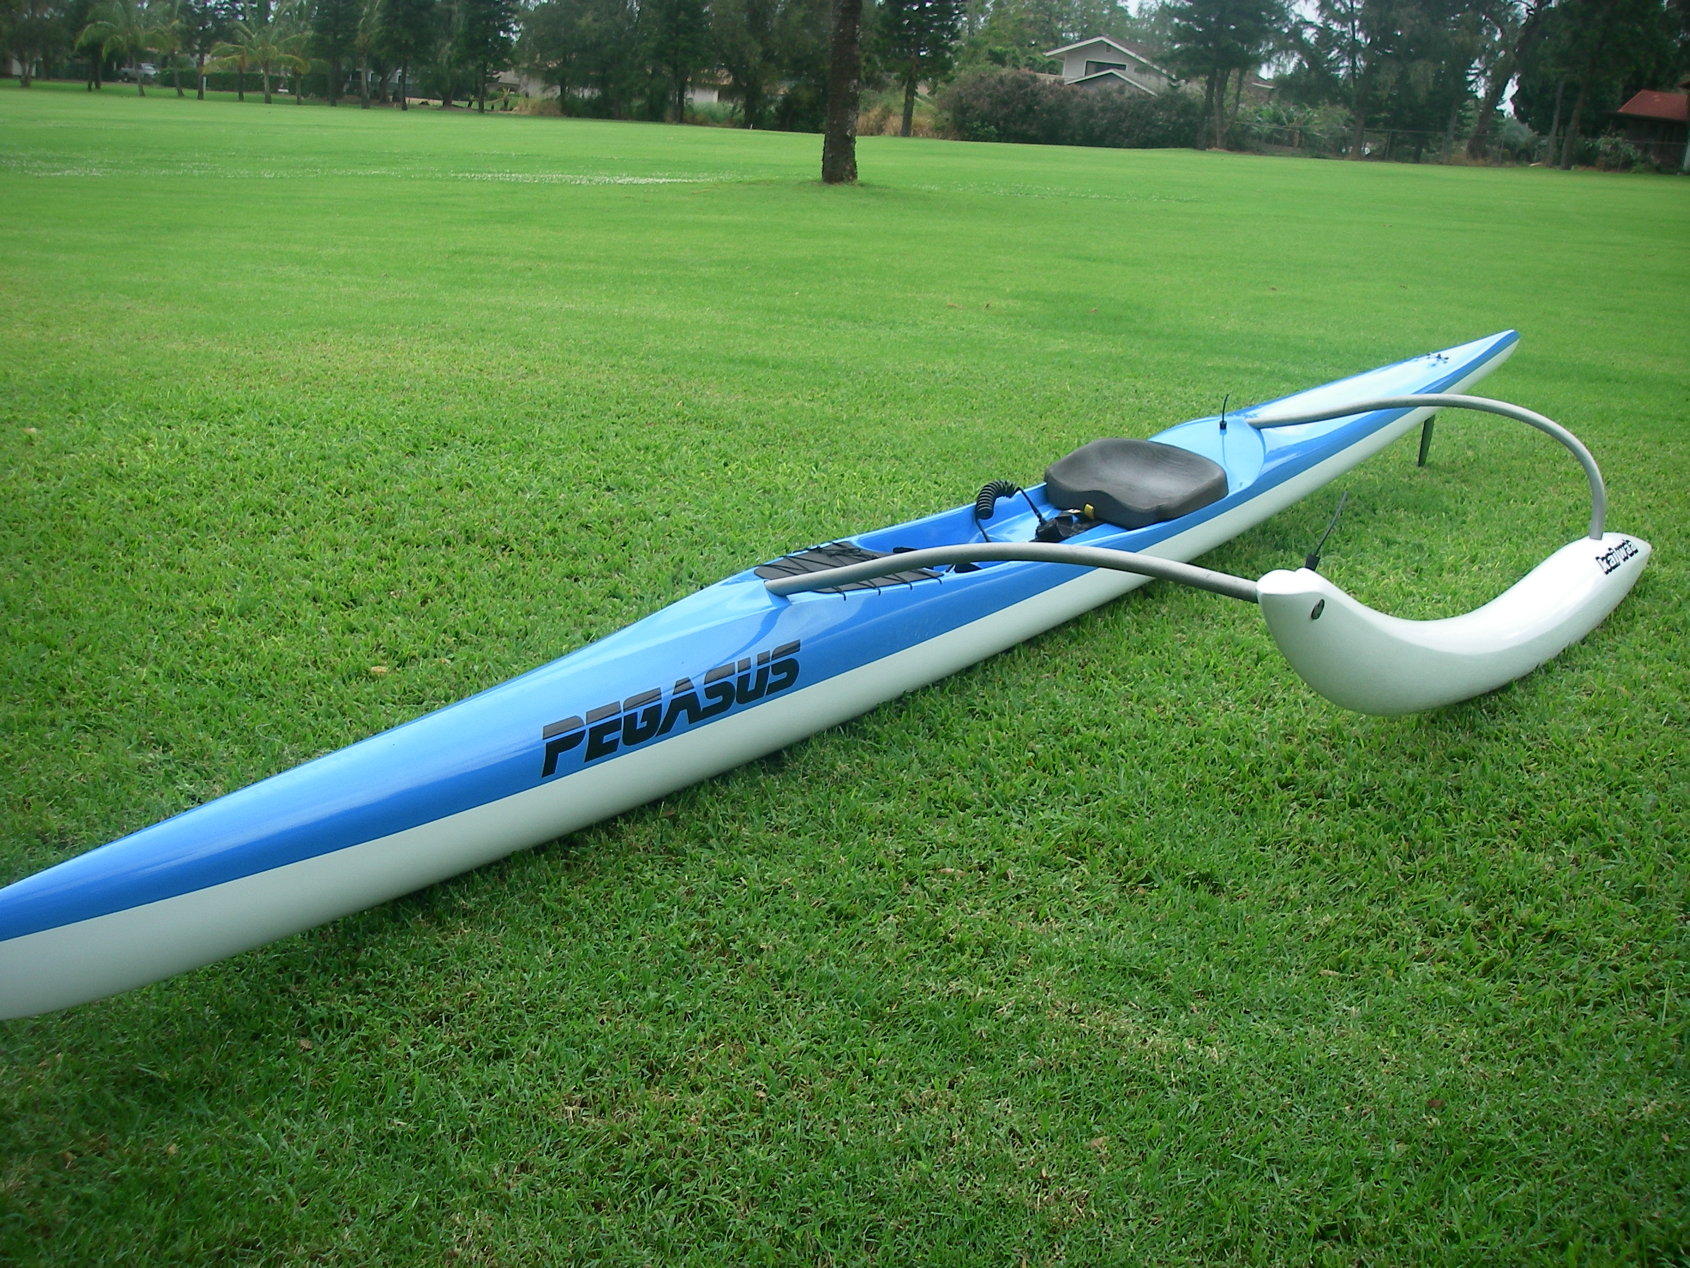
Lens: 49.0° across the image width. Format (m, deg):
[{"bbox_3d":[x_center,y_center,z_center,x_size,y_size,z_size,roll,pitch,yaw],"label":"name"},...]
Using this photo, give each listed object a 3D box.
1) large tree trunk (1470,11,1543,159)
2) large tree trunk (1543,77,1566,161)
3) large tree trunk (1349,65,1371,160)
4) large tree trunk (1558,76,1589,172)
[{"bbox_3d":[30.633,-25.492,86.000,2.400,6.679,1.300,8,17,17],"label":"large tree trunk"},{"bbox_3d":[31.750,-23.038,83.000,0.450,3.788,0.450,8,17,19],"label":"large tree trunk"},{"bbox_3d":[23.038,-23.333,83.000,0.600,4.014,0.600,7,16,14],"label":"large tree trunk"},{"bbox_3d":[31.007,-21.702,79.000,0.750,3.713,0.500,9,17,19],"label":"large tree trunk"}]

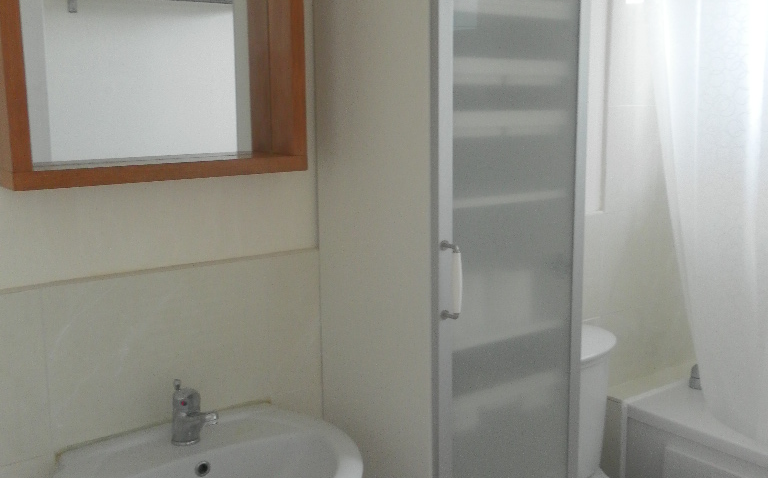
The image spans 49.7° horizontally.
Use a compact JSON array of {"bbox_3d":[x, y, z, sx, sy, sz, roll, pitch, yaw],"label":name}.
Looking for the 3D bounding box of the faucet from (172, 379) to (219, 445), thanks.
[{"bbox_3d":[-0.348,0.328,1.530,0.054,0.122,0.139,-8,12,-39],"label":"faucet"}]

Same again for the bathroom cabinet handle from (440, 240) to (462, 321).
[{"bbox_3d":[0.122,0.078,1.474,0.020,0.146,0.042,-8,12,-37],"label":"bathroom cabinet handle"}]

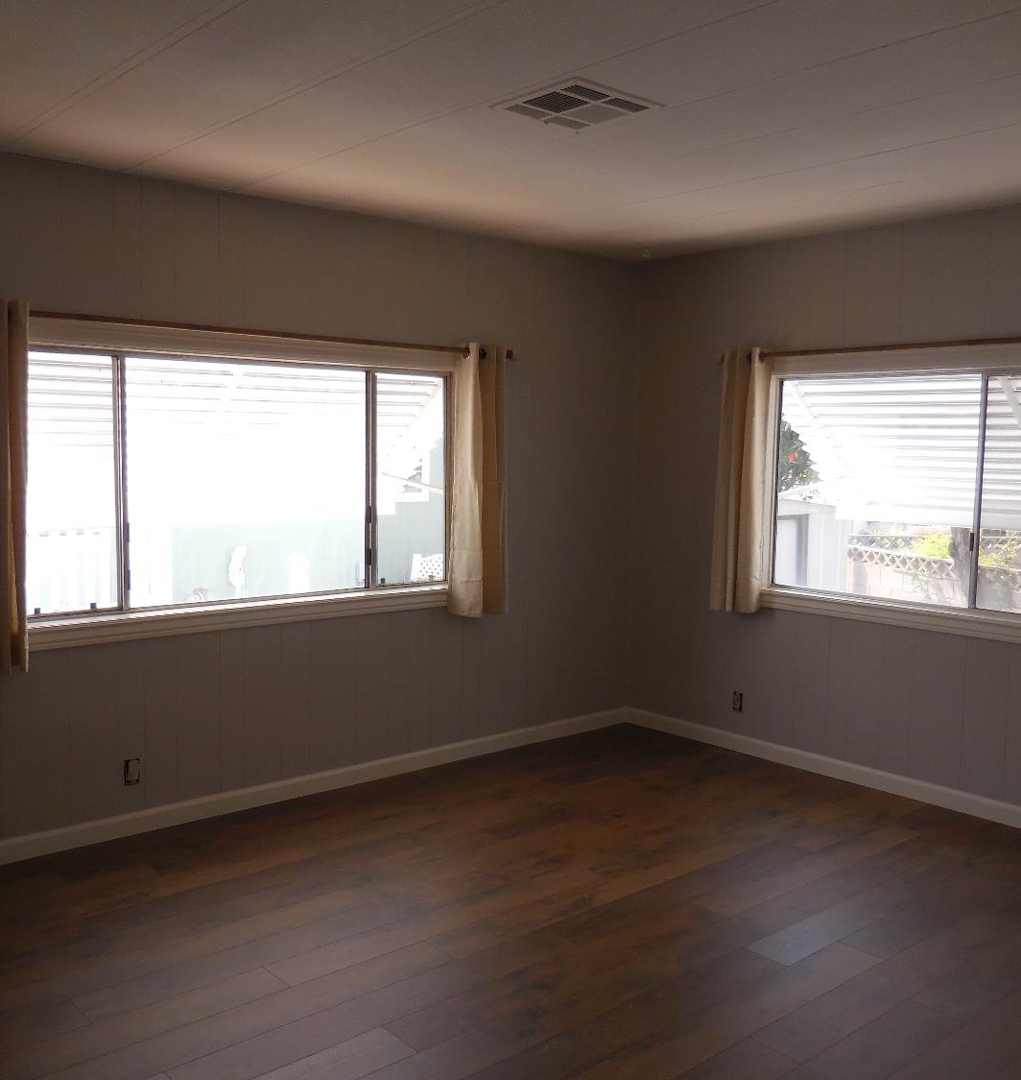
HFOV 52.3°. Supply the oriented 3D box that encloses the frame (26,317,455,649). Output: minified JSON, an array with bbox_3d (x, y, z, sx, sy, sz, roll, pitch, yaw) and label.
[{"bbox_3d":[-1.008,-0.231,4.165,2.056,1.157,0.094,-4,7,-39],"label":"frame"}]

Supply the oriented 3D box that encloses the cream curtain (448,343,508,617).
[{"bbox_3d":[-0.148,-0.271,4.755,0.250,1.222,0.099,-4,7,-39],"label":"cream curtain"}]

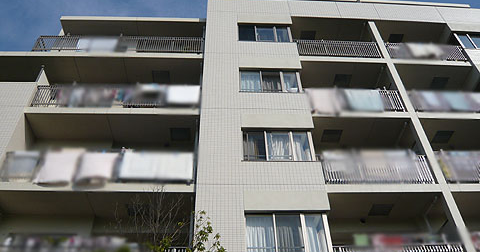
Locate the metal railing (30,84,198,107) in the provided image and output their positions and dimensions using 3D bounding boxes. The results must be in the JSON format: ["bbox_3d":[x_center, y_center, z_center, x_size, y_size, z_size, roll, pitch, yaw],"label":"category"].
[{"bbox_3d":[-4.027,-0.970,12.799,5.370,1.010,0.100,1,-41,-3],"label":"metal railing"}]

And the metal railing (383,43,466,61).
[{"bbox_3d":[7.275,-2.888,15.209,3.000,0.970,0.070,1,-41,-3],"label":"metal railing"}]

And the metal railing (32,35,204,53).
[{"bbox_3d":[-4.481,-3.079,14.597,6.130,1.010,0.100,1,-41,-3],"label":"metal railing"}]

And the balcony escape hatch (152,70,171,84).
[{"bbox_3d":[-2.983,-1.851,14.741,0.630,0.060,0.660,1,-42,-3],"label":"balcony escape hatch"}]

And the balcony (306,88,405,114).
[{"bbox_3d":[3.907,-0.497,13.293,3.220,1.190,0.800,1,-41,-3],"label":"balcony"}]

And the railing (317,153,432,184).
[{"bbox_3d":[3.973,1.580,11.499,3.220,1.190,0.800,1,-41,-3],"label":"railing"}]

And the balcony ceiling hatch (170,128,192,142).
[{"bbox_3d":[-1.990,0.258,12.913,0.630,0.060,0.660,1,-42,-3],"label":"balcony ceiling hatch"}]

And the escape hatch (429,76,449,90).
[{"bbox_3d":[7.867,-1.702,15.374,0.630,0.060,0.660,1,-42,-3],"label":"escape hatch"}]

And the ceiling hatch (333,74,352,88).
[{"bbox_3d":[3.975,-1.769,15.105,0.640,0.060,0.660,1,-42,-3],"label":"ceiling hatch"}]

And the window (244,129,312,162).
[{"bbox_3d":[1.146,0.597,11.721,2.120,1.130,0.120,1,-41,-3],"label":"window"}]

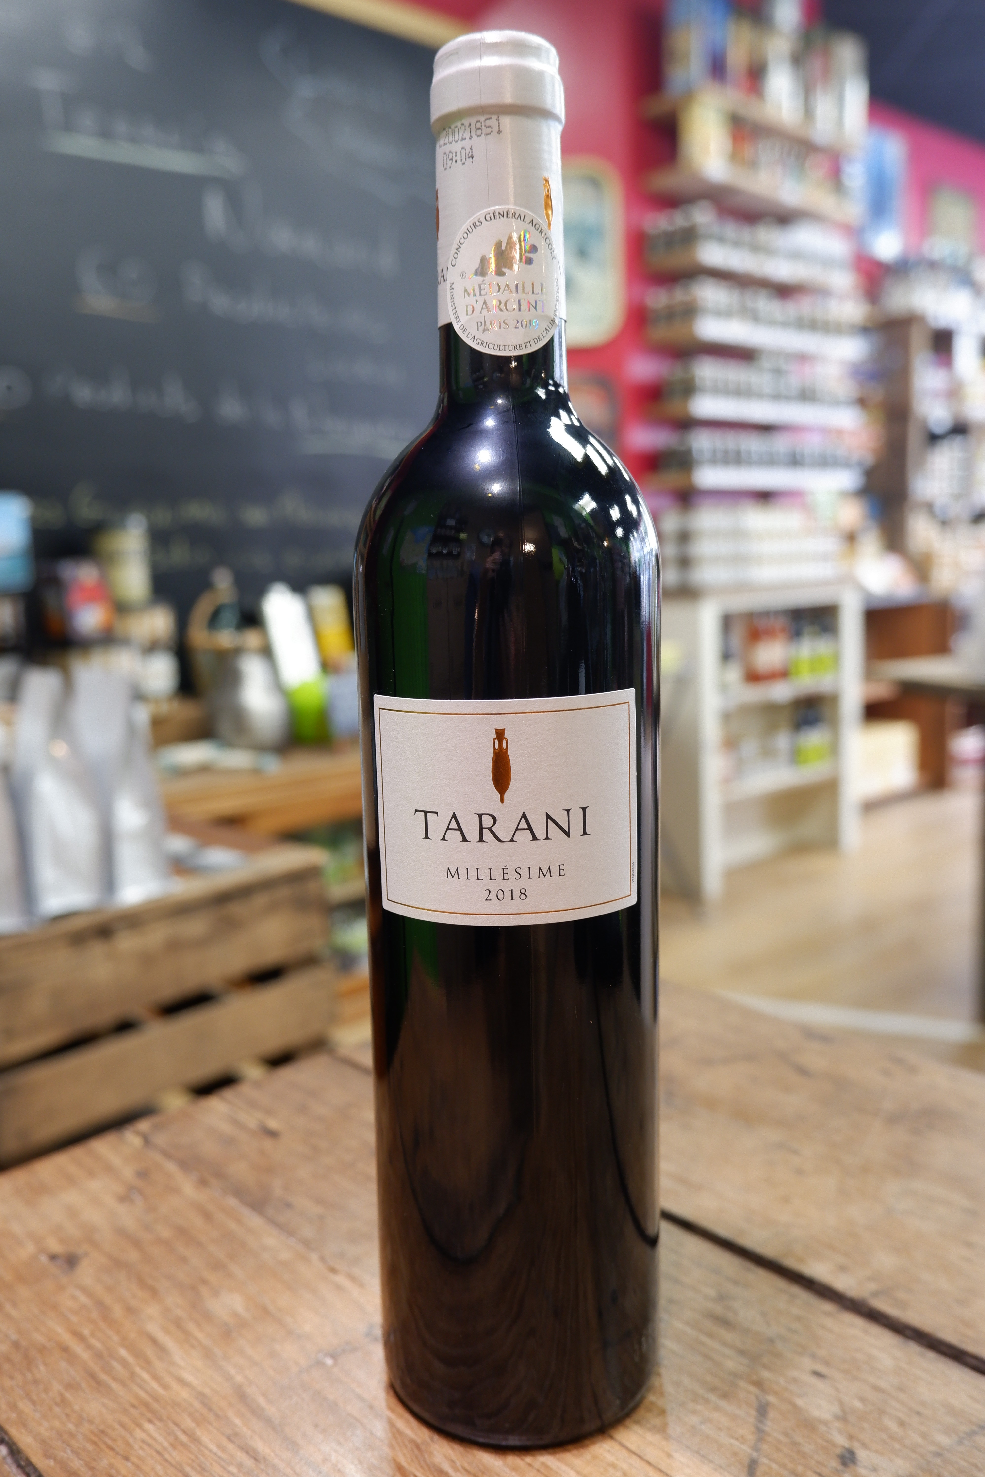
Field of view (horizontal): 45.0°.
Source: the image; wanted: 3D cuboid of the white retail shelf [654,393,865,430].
[{"bbox_3d":[0.767,-0.918,3.383,0.777,0.056,0.150,-10,13,-40],"label":"white retail shelf"}]

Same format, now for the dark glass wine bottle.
[{"bbox_3d":[0.004,0.007,0.295,0.073,0.324,0.073,-1,10,3],"label":"dark glass wine bottle"}]

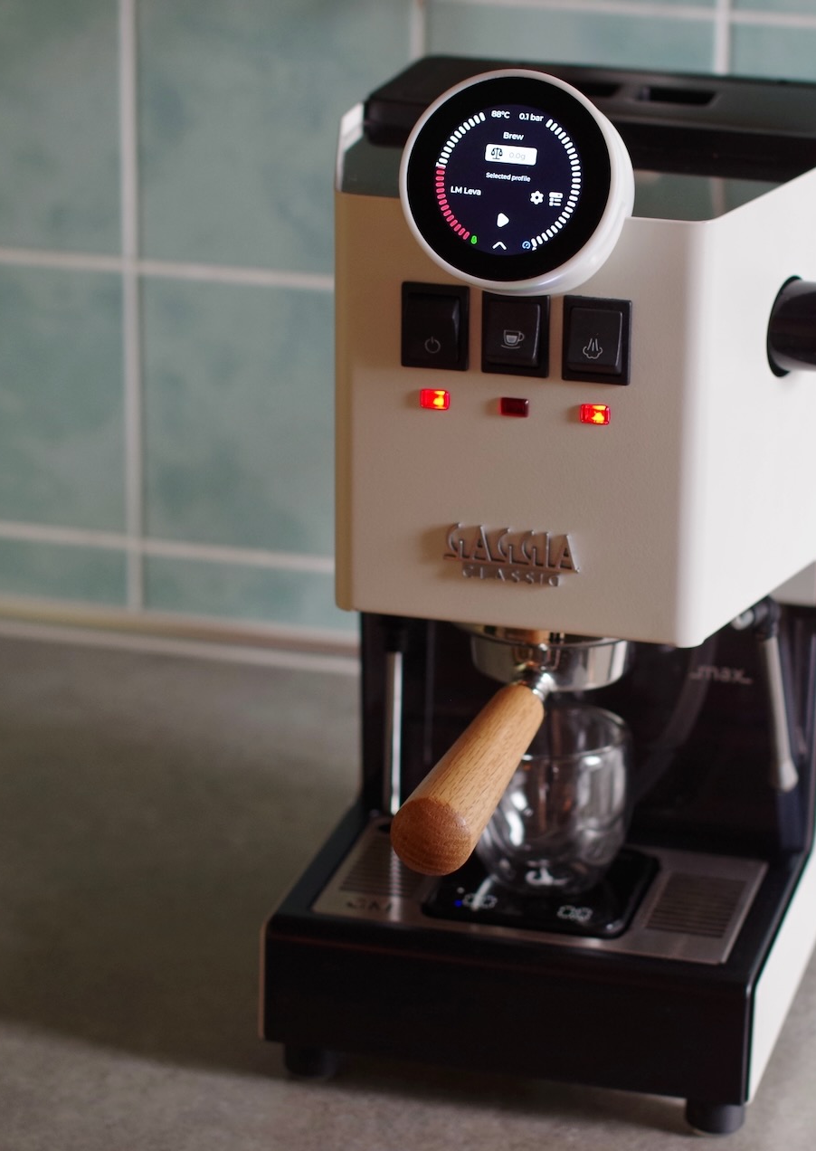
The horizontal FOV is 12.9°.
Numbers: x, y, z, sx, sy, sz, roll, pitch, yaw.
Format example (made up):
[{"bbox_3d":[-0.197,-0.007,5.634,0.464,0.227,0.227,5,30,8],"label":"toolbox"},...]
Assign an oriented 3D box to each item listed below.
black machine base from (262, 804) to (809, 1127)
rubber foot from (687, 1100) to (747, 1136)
[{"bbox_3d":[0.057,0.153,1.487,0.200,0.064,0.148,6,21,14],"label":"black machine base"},{"bbox_3d":[0.124,0.209,1.445,0.024,0.020,0.024,6,21,14],"label":"rubber foot"}]

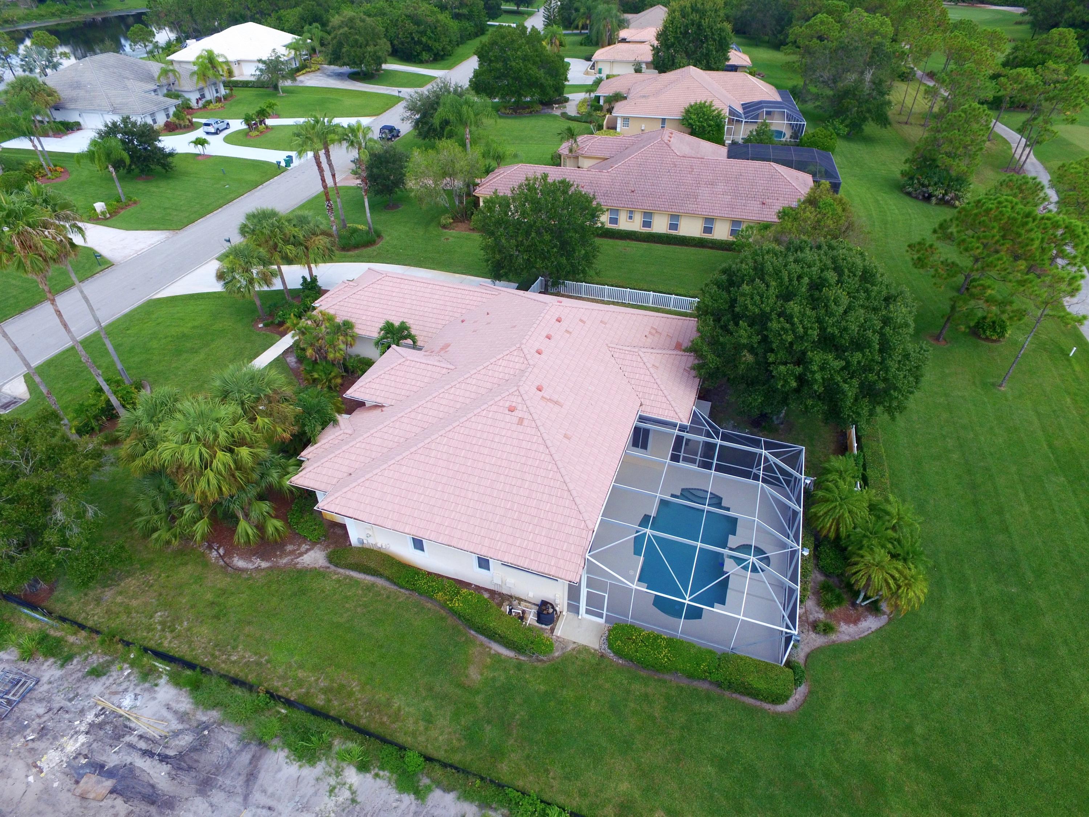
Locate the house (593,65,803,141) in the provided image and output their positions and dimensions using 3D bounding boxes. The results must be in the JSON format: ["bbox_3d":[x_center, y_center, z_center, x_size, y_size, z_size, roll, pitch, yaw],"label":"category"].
[{"bbox_3d":[21.351,-44.458,89.292,27.950,7.000,21.900,8,39,9],"label":"house"}]

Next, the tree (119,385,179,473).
[{"bbox_3d":[-22.004,1.627,35.587,3.900,5.600,3.900,0,39,0],"label":"tree"}]

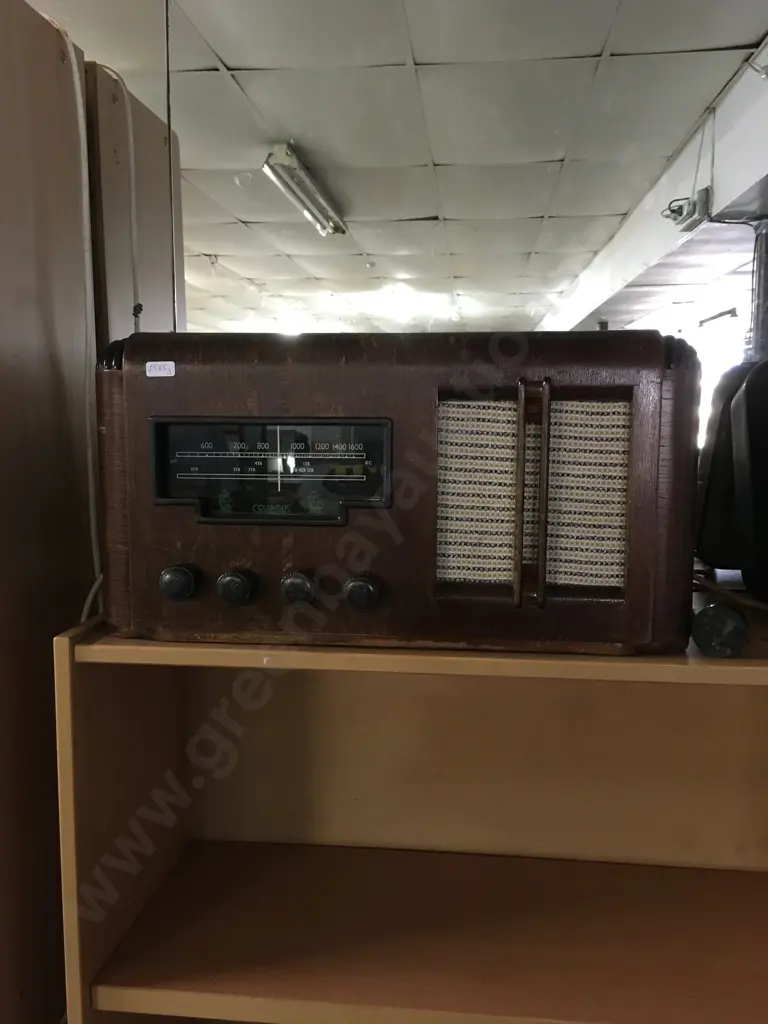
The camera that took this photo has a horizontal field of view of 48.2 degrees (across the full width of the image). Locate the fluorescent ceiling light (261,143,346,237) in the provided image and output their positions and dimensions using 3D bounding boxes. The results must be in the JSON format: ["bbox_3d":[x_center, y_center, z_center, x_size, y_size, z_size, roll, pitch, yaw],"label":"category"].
[{"bbox_3d":[-0.358,-1.579,4.322,0.160,0.095,1.540,1,8,6],"label":"fluorescent ceiling light"}]

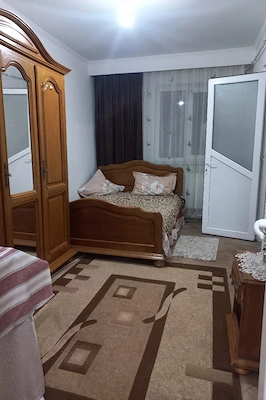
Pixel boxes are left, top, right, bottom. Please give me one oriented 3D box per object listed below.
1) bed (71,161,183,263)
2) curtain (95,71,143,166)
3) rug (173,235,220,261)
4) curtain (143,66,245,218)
[{"bbox_3d":[-0.151,-0.011,4.028,1.500,0.992,2.052,3,11,14],"label":"bed"},{"bbox_3d":[-0.256,-0.941,5.048,0.858,2.388,0.108,3,11,14],"label":"curtain"},{"bbox_3d":[0.782,0.568,3.549,0.514,0.024,0.840,3,11,14],"label":"rug"},{"bbox_3d":[0.931,-0.881,4.755,1.614,2.424,0.108,3,11,14],"label":"curtain"}]

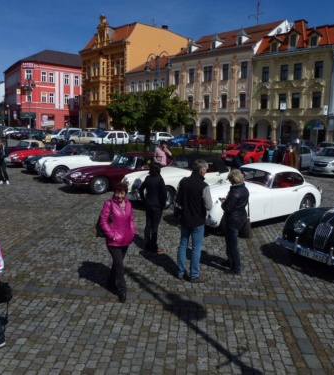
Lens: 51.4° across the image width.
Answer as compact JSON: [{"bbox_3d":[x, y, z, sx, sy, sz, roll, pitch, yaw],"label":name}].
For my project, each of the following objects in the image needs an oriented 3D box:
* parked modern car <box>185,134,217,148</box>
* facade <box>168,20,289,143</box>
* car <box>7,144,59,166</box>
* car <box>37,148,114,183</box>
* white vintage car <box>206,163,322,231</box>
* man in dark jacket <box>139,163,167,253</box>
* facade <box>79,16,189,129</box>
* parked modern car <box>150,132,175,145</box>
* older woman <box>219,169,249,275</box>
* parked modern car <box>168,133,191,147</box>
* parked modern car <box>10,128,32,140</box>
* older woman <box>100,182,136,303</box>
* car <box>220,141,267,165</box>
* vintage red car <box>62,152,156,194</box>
[{"bbox_3d":[3.835,-4.676,34.865,1.680,1.420,3.950,11,14,41],"label":"parked modern car"},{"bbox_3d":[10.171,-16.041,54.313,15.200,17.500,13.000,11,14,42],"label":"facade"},{"bbox_3d":[-6.016,-1.682,18.152,4.450,1.220,1.660,-5,12,-31],"label":"car"},{"bbox_3d":[-3.237,-1.045,14.755,4.420,1.340,1.580,-5,12,-32],"label":"car"},{"bbox_3d":[2.394,0.129,9.019,4.500,1.400,1.640,-6,13,-36],"label":"white vintage car"},{"bbox_3d":[-0.216,0.364,6.386,0.500,1.656,0.360,6,11,24],"label":"man in dark jacket"},{"bbox_3d":[-6.702,-21.760,71.910,15.000,21.500,16.500,11,14,42],"label":"facade"},{"bbox_3d":[-0.038,-5.473,38.880,3.750,1.450,1.650,-5,12,-34],"label":"parked modern car"},{"bbox_3d":[1.089,0.543,5.507,0.420,1.685,0.480,7,12,30],"label":"older woman"},{"bbox_3d":[1.848,-5.201,37.180,1.720,1.450,4.150,10,13,43],"label":"parked modern car"},{"bbox_3d":[-16.606,-6.511,42.151,1.720,1.420,4.300,7,12,27],"label":"parked modern car"},{"bbox_3d":[-0.654,0.720,4.688,0.500,1.600,0.360,-1,10,-15],"label":"older woman"},{"bbox_3d":[5.218,-2.025,21.244,4.150,1.440,1.700,-7,14,-40],"label":"car"},{"bbox_3d":[-1.710,-0.588,13.498,4.450,1.240,1.660,-5,11,-32],"label":"vintage red car"}]

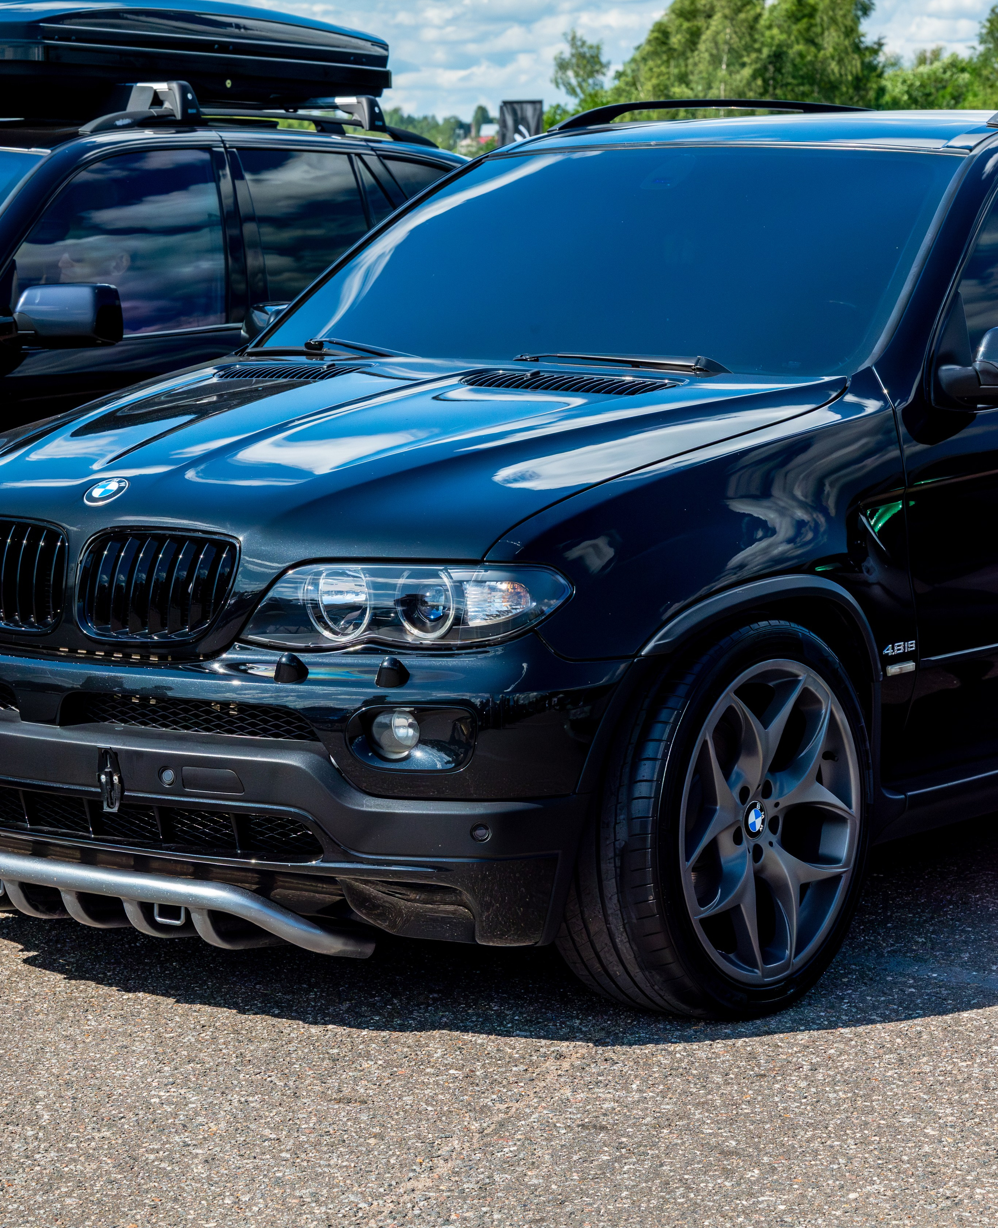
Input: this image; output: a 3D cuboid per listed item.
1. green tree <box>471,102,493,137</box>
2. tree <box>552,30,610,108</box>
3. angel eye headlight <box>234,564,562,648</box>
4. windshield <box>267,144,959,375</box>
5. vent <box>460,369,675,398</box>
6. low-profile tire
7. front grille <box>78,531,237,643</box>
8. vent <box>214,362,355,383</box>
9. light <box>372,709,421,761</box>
[{"bbox_3d":[-2.454,-67.710,495.394,3.144,7.894,3.144,0,8,0],"label":"green tree"},{"bbox_3d":[3.224,-19.818,138.561,2.318,6.167,2.318,0,8,1],"label":"tree"},{"bbox_3d":[-0.150,-0.015,5.908,0.545,0.152,0.170,2,8,18],"label":"angel eye headlight"},{"bbox_3d":[0.224,-0.726,7.288,1.480,0.130,0.850,6,43,37],"label":"windshield"},{"bbox_3d":[0.124,-0.418,6.619,0.400,0.032,0.110,4,20,31],"label":"vent"},{"bbox_3d":[0.376,0.363,6.369,0.277,0.718,0.718,4,8,38],"label":"low-profile tire"},{"bbox_3d":[-0.577,-0.047,6.049,0.280,0.190,0.090,4,2,28],"label":"front grille"},{"bbox_3d":[-0.432,-0.475,7.048,0.400,0.032,0.110,7,22,44],"label":"vent"},{"bbox_3d":[-0.173,0.200,5.903,0.088,0.088,0.065,4,9,30],"label":"light"}]

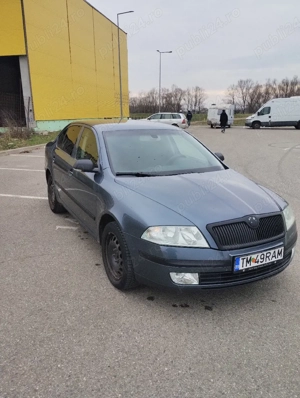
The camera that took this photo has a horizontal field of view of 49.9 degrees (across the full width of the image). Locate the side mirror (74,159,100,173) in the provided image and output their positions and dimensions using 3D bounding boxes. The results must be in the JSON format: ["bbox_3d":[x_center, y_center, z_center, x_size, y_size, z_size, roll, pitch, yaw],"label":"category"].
[{"bbox_3d":[-0.650,-0.338,3.360,0.250,0.150,0.160,-7,17,-28],"label":"side mirror"}]

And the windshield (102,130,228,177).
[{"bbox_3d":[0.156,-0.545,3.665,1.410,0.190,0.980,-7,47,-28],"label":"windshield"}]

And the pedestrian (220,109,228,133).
[{"bbox_3d":[5.764,-5.981,24.954,0.580,1.760,0.450,-2,15,-8],"label":"pedestrian"}]

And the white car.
[{"bbox_3d":[0.820,-6.434,27.055,4.420,1.510,1.720,4,15,14],"label":"white car"}]

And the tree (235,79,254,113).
[{"bbox_3d":[20.244,-21.858,68.916,4.170,7.140,4.170,0,15,0],"label":"tree"}]

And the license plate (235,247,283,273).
[{"bbox_3d":[0.861,0.461,2.519,0.520,0.112,0.020,-8,17,-27],"label":"license plate"}]

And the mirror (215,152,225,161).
[{"bbox_3d":[0.872,-0.539,4.132,0.210,0.140,0.120,-8,17,-27],"label":"mirror"}]

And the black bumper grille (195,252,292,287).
[{"bbox_3d":[0.833,0.592,2.633,1.000,0.180,0.150,-7,17,-28],"label":"black bumper grille"}]

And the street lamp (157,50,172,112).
[{"bbox_3d":[1.869,-13.789,40.483,2.100,9.000,1.300,0,15,0],"label":"street lamp"}]

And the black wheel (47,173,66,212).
[{"bbox_3d":[-1.455,-0.085,5.178,0.200,0.635,0.635,-8,17,-27],"label":"black wheel"}]

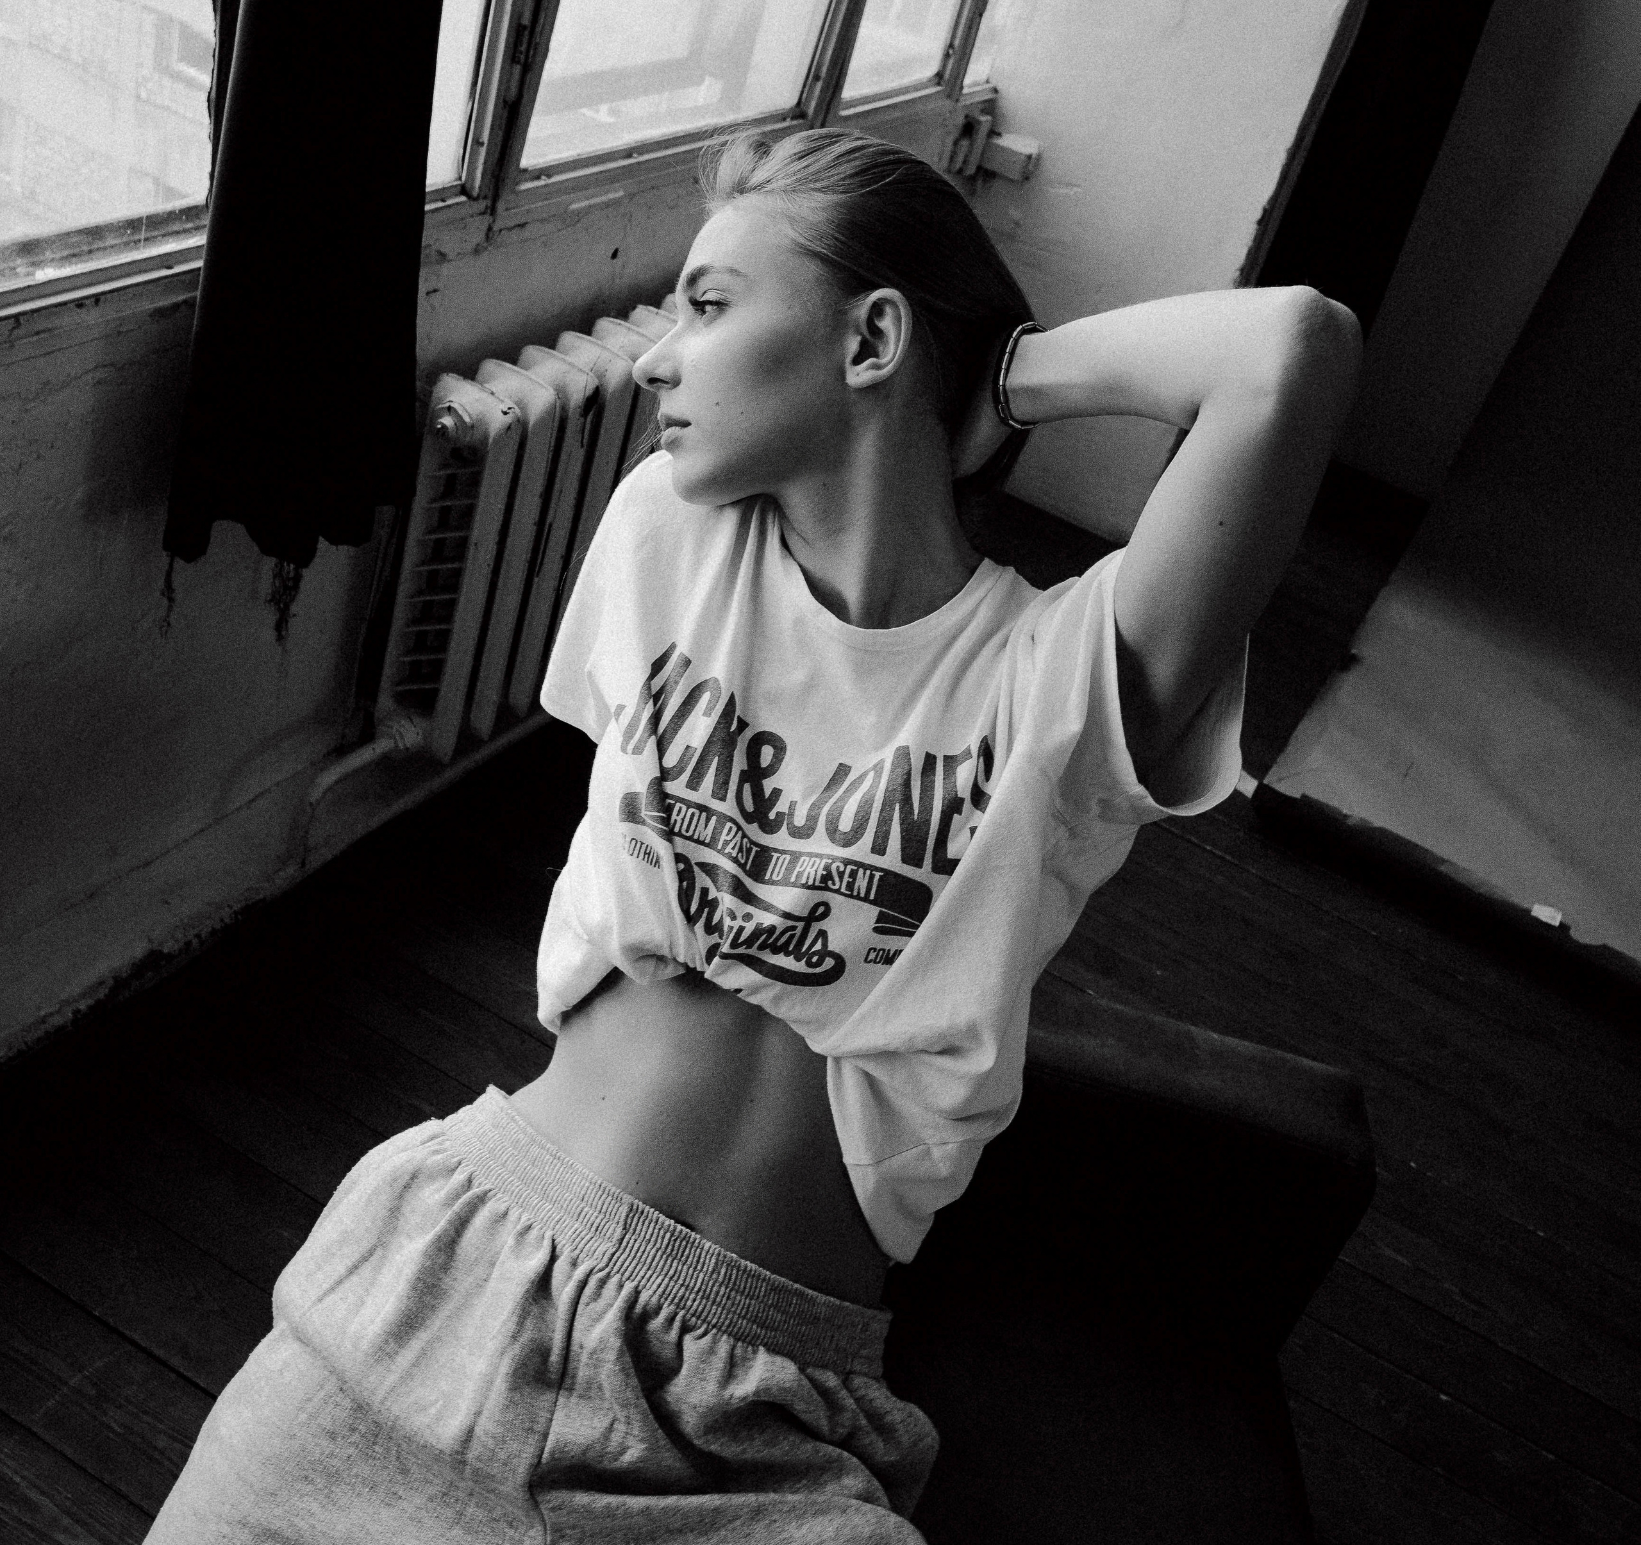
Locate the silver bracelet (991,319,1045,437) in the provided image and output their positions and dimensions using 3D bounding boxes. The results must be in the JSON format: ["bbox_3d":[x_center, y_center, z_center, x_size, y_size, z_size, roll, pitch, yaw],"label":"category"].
[{"bbox_3d":[0.123,-0.230,1.060,0.013,0.066,0.057,-8,-5,44],"label":"silver bracelet"}]

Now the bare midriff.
[{"bbox_3d":[-0.062,0.215,1.070,0.225,0.150,0.165,10,-13,23],"label":"bare midriff"}]

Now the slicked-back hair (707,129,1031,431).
[{"bbox_3d":[0.029,-0.299,1.110,0.198,0.173,0.157,7,7,3],"label":"slicked-back hair"}]

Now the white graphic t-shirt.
[{"bbox_3d":[0.043,0.054,1.120,0.390,0.430,0.265,14,-14,20],"label":"white graphic t-shirt"}]

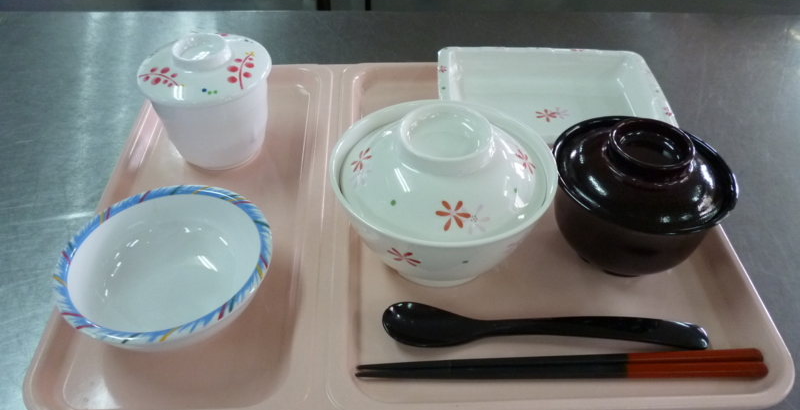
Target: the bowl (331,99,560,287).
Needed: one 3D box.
[{"bbox_3d":[0.025,-0.009,0.392,0.130,0.089,0.130,0,44,0],"label":"bowl"}]

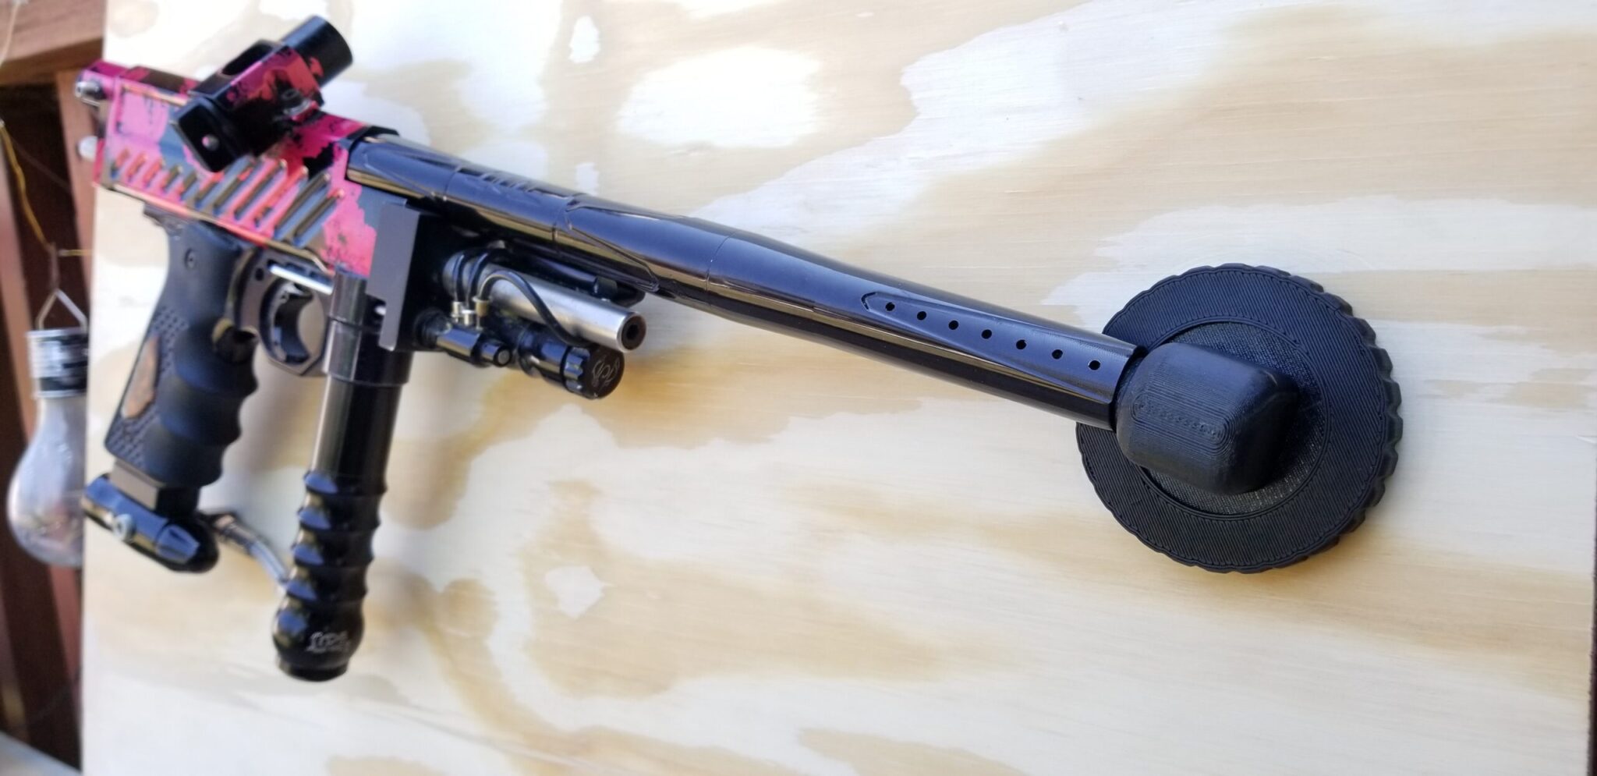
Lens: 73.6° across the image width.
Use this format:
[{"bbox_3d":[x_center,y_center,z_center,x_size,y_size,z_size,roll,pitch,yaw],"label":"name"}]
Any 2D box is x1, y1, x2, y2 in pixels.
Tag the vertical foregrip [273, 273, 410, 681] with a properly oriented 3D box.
[{"bbox_3d":[-0.185,0.039,0.436,0.036,0.170,0.036,19,9,29],"label":"vertical foregrip"}]

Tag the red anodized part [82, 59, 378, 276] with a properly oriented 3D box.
[{"bbox_3d":[-0.238,-0.098,0.467,0.210,0.058,0.028,19,9,29],"label":"red anodized part"}]

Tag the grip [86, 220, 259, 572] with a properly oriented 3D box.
[{"bbox_3d":[-0.287,0.001,0.495,0.090,0.157,0.032,19,9,29],"label":"grip"}]

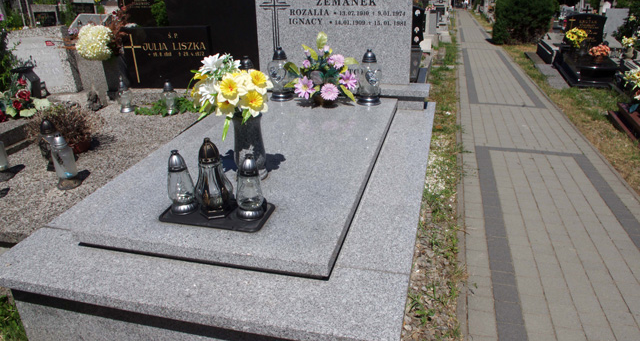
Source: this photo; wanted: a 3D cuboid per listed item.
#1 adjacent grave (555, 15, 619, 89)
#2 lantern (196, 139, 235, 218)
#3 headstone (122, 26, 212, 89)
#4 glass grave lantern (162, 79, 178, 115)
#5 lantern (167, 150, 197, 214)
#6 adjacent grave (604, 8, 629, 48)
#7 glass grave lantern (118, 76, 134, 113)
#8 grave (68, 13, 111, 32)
[{"bbox_3d":[4.882,-2.283,8.881,0.740,1.020,2.000,4,24,14],"label":"adjacent grave"},{"bbox_3d":[-0.407,0.024,1.784,0.140,0.302,0.140,5,25,14],"label":"lantern"},{"bbox_3d":[-1.155,-0.856,3.684,0.710,0.480,0.075,5,21,14],"label":"headstone"},{"bbox_3d":[-1.122,-0.556,3.564,0.115,0.247,0.115,5,21,14],"label":"glass grave lantern"},{"bbox_3d":[-0.532,0.043,1.809,0.104,0.254,0.104,5,25,14],"label":"lantern"},{"bbox_3d":[5.740,-2.763,9.328,0.450,0.760,0.140,5,21,14],"label":"adjacent grave"},{"bbox_3d":[-1.478,-0.586,3.643,0.118,0.256,0.118,5,21,14],"label":"glass grave lantern"},{"bbox_3d":[-5.247,-3.321,10.866,0.780,0.480,0.700,5,21,14],"label":"grave"}]

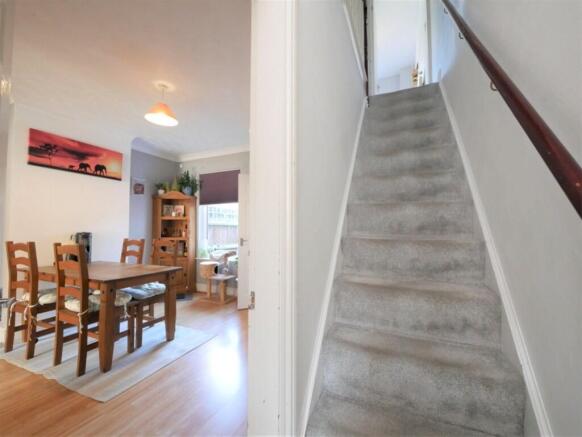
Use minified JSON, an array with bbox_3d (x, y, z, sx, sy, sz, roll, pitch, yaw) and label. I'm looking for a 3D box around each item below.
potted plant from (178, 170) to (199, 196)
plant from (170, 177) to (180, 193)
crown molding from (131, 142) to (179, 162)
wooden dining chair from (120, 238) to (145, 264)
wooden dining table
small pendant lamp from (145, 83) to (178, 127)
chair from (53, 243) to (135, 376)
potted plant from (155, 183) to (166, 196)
[{"bbox_3d":[-1.995,-0.674,4.584,0.364,0.526,0.364,-1,-3,23],"label":"potted plant"},{"bbox_3d":[-2.210,-0.612,4.502,0.182,0.395,0.182,-1,-3,23],"label":"plant"},{"bbox_3d":[-2.471,-1.237,4.346,0.121,0.142,1.052,-1,-3,23],"label":"crown molding"},{"bbox_3d":[-2.268,0.803,3.038,0.425,1.063,0.496,-1,-3,23],"label":"wooden dining chair"},{"bbox_3d":[-2.023,0.924,2.508,1.472,0.769,0.784,-1,-3,23],"label":"wooden dining table"},{"bbox_3d":[-1.326,-1.193,2.454,0.304,0.385,0.304,-1,-3,23],"label":"small pendant lamp"},{"bbox_3d":[-1.796,0.760,2.196,0.425,1.068,0.496,-1,-3,23],"label":"chair"},{"bbox_3d":[-2.407,-0.533,4.345,0.202,0.263,0.202,-1,-3,23],"label":"potted plant"}]

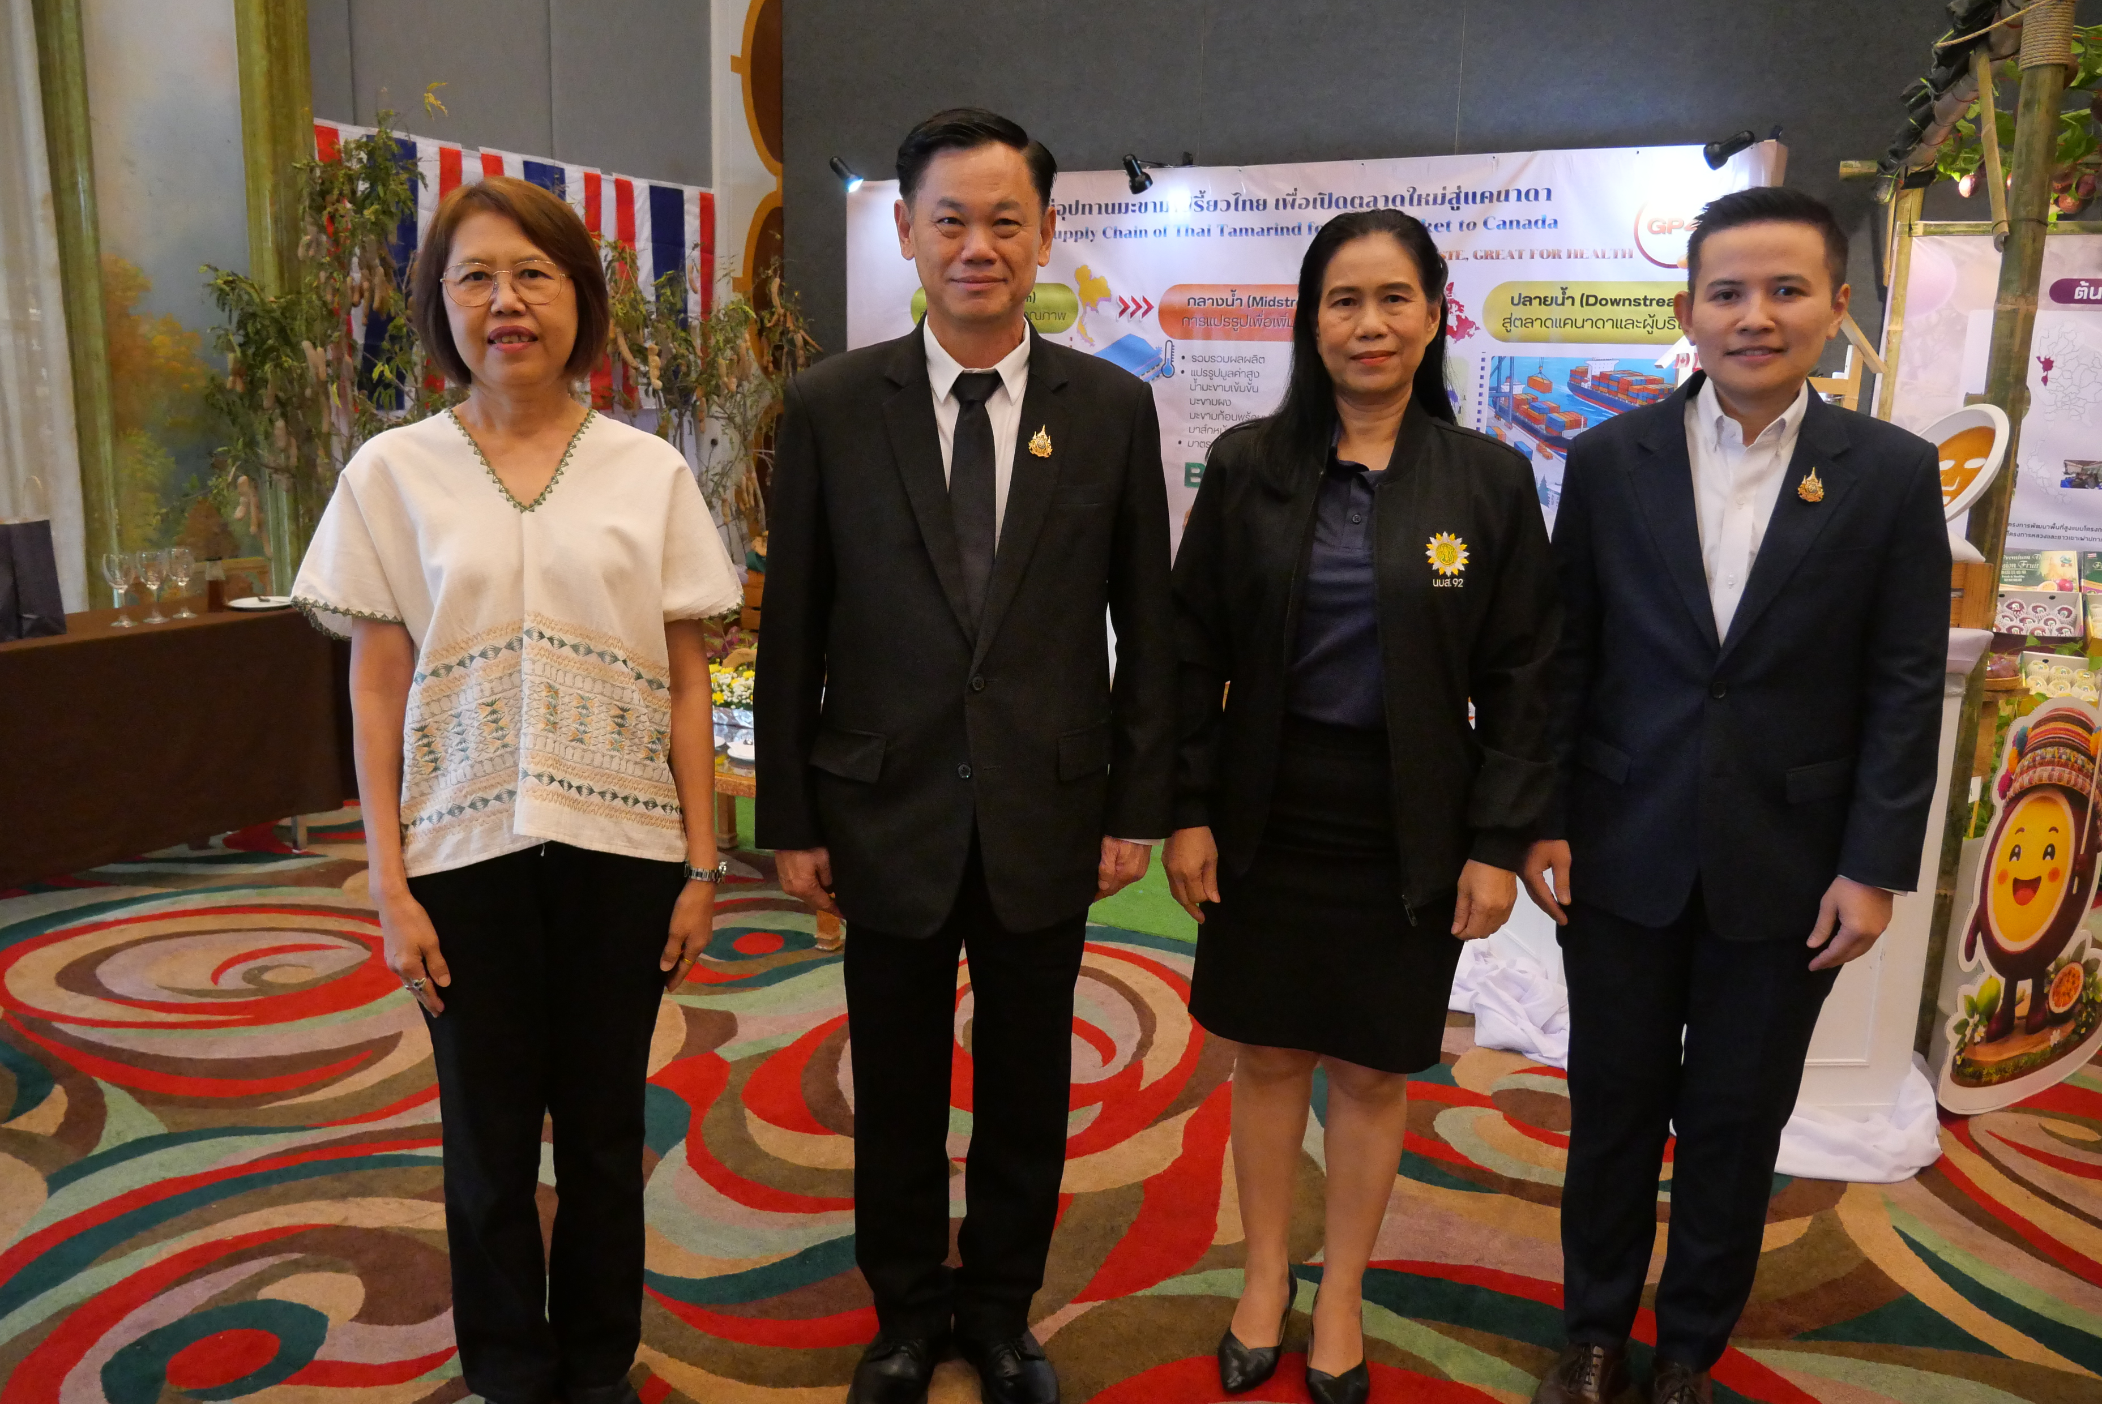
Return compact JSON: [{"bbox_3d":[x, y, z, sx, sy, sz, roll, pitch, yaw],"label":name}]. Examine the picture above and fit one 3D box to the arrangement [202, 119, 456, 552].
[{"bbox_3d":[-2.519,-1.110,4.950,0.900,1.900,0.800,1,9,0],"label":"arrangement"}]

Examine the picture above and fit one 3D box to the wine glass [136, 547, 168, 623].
[{"bbox_3d":[-2.581,-0.332,4.030,0.079,0.206,0.079,1,9,0],"label":"wine glass"}]

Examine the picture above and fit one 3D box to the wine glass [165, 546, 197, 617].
[{"bbox_3d":[-2.586,-0.353,4.170,0.079,0.206,0.079,1,9,0],"label":"wine glass"}]

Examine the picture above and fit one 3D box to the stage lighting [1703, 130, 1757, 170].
[{"bbox_3d":[2.100,-1.706,4.330,0.082,0.082,0.145,-8,-11,-46],"label":"stage lighting"}]

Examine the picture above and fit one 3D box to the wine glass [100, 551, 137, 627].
[{"bbox_3d":[-2.589,-0.312,3.900,0.079,0.206,0.079,1,9,0],"label":"wine glass"}]

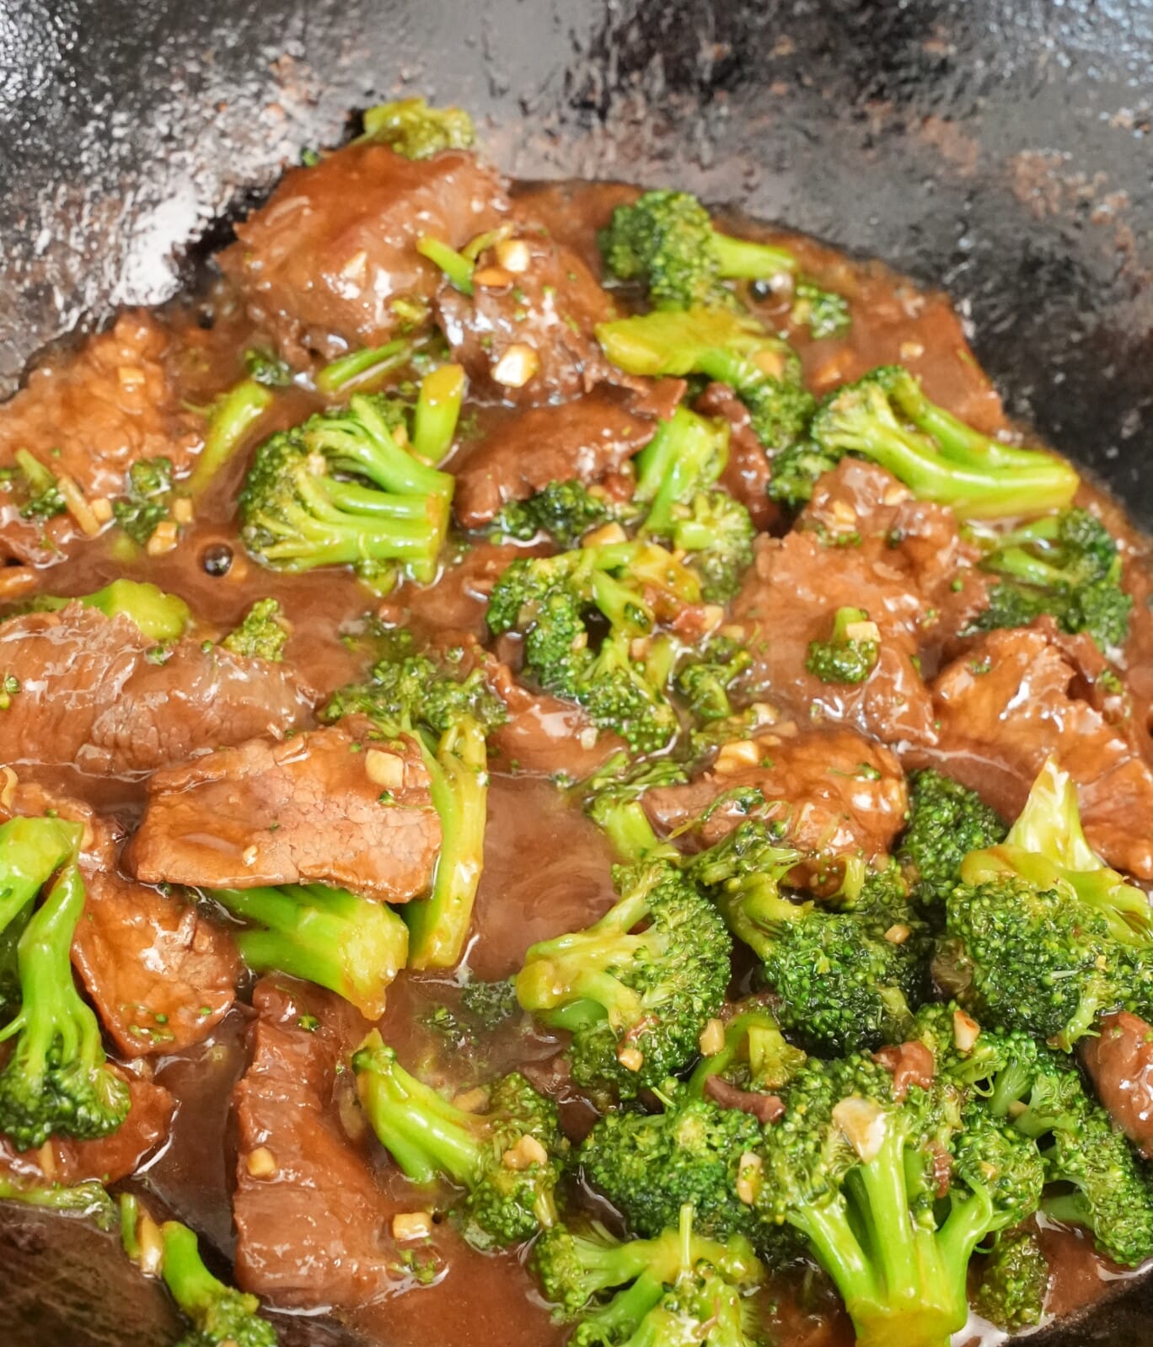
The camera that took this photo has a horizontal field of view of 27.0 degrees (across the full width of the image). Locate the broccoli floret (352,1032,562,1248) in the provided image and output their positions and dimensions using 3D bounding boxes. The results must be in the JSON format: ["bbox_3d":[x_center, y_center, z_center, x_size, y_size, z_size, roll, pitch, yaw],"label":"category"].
[{"bbox_3d":[-0.021,0.084,0.430,0.047,0.027,0.030,40,62,20],"label":"broccoli floret"}]

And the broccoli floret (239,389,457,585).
[{"bbox_3d":[-0.053,-0.043,0.550,0.049,0.032,0.043,-1,51,-8],"label":"broccoli floret"}]

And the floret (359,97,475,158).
[{"bbox_3d":[-0.039,-0.131,0.588,0.024,0.026,0.028,13,33,-51],"label":"floret"}]

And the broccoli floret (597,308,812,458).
[{"bbox_3d":[0.030,-0.069,0.567,0.051,0.026,0.030,26,55,5],"label":"broccoli floret"}]

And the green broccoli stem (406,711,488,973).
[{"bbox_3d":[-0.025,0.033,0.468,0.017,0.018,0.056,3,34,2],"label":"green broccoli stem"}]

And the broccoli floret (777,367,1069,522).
[{"bbox_3d":[0.080,-0.054,0.553,0.070,0.028,0.034,9,51,3],"label":"broccoli floret"}]

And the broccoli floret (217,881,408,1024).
[{"bbox_3d":[-0.054,0.052,0.456,0.046,0.025,0.028,14,53,18],"label":"broccoli floret"}]

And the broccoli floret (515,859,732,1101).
[{"bbox_3d":[0.009,0.057,0.447,0.041,0.040,0.044,-2,51,-16],"label":"broccoli floret"}]

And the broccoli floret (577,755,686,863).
[{"bbox_3d":[0.012,0.028,0.492,0.020,0.017,0.023,-15,58,-11],"label":"broccoli floret"}]

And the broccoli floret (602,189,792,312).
[{"bbox_3d":[0.030,-0.106,0.601,0.048,0.028,0.029,4,51,-5],"label":"broccoli floret"}]

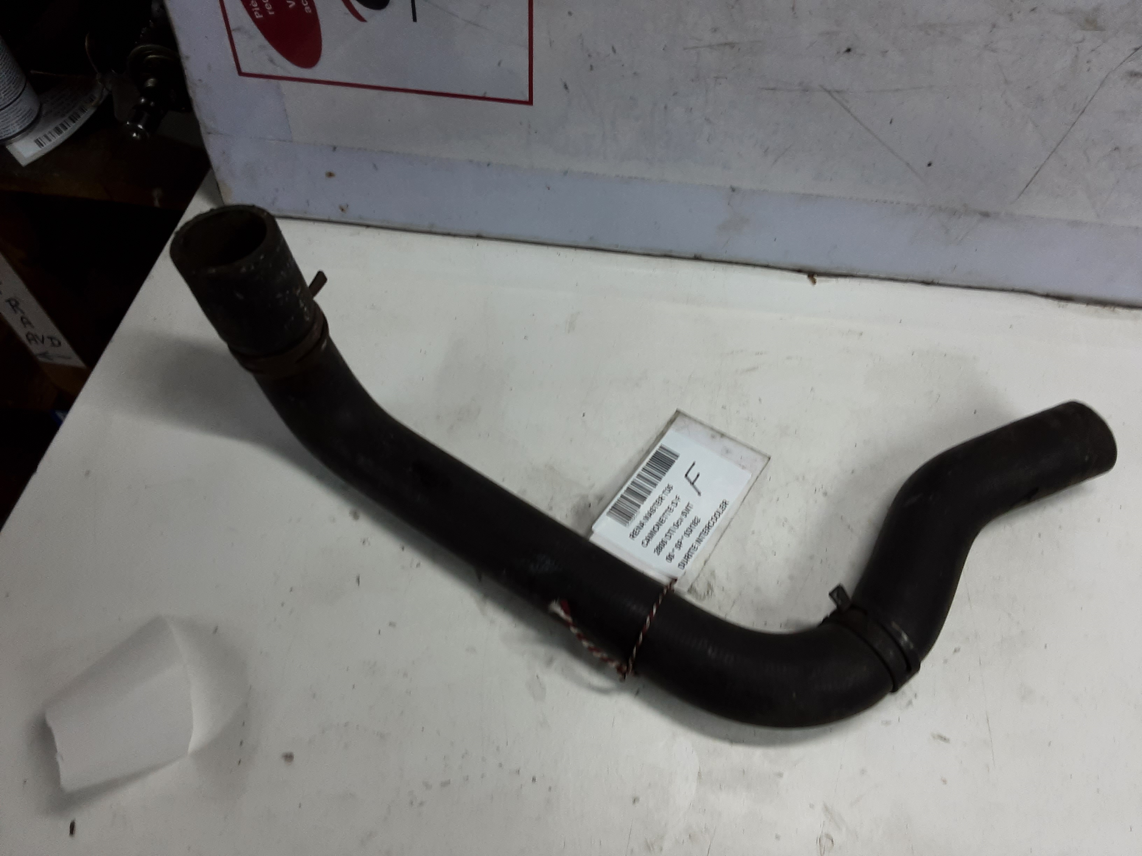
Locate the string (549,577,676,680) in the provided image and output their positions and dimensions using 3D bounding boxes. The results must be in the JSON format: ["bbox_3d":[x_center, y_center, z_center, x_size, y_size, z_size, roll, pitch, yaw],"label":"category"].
[{"bbox_3d":[0.025,0.092,0.483,0.056,0.053,0.070,29,53,20],"label":"string"}]

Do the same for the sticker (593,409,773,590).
[{"bbox_3d":[0.070,0.044,0.562,0.071,0.004,0.126,26,53,18],"label":"sticker"}]

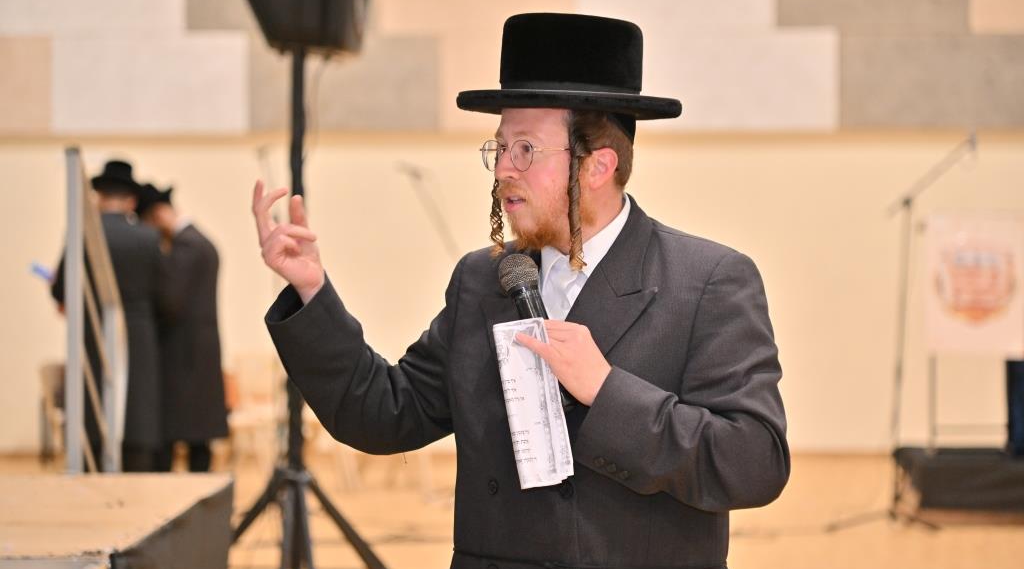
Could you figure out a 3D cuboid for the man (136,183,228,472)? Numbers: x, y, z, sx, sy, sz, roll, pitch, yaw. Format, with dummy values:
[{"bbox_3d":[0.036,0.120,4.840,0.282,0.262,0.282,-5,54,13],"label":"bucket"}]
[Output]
[{"bbox_3d":[-1.845,0.264,19.000,0.520,1.660,0.520,0,1,12],"label":"man"}]

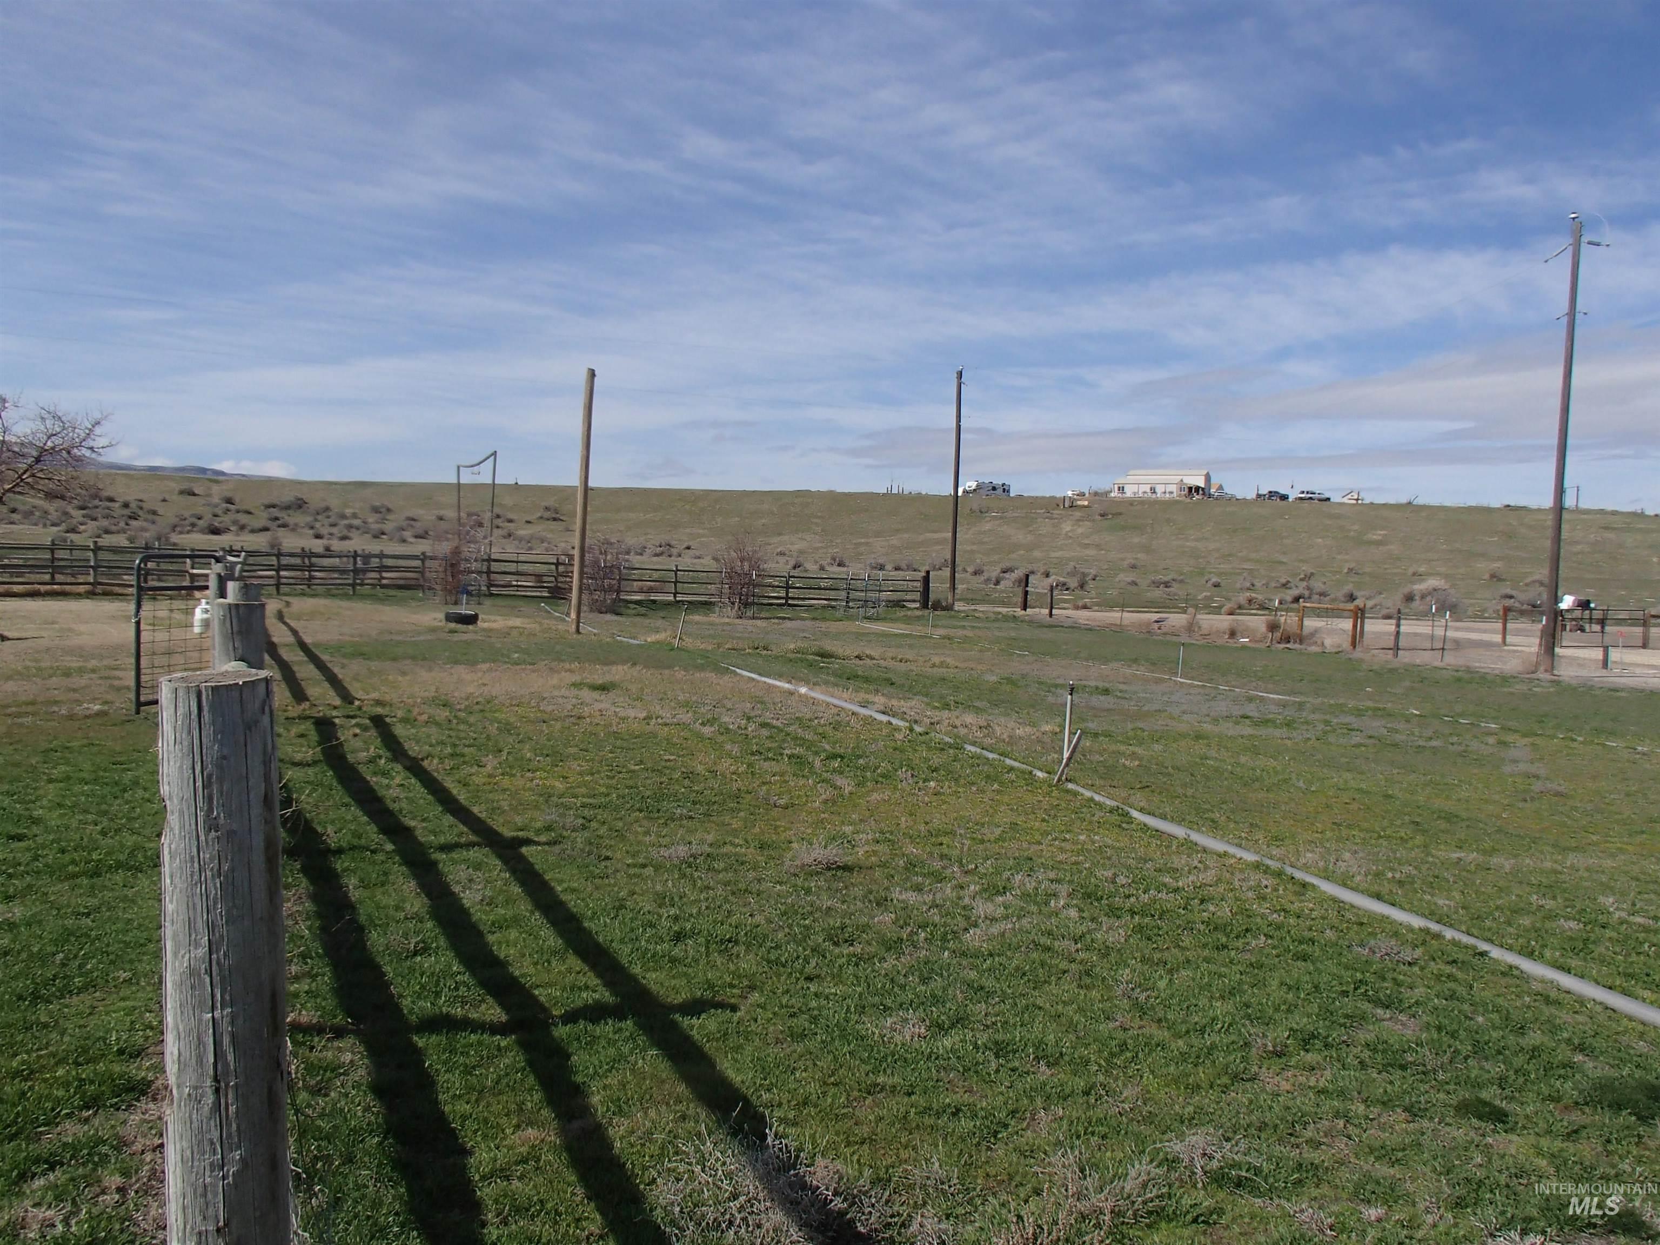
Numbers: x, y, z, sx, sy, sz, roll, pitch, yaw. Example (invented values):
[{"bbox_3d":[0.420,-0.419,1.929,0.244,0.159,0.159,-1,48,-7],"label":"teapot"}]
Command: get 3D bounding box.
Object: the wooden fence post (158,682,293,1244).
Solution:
[{"bbox_3d":[-0.902,0.719,2.004,0.178,1.290,0.178,1,5,0],"label":"wooden fence post"}]

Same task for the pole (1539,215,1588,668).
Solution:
[{"bbox_3d":[14.156,-3.381,25.935,0.220,8.801,0.220,1,5,0],"label":"pole"}]

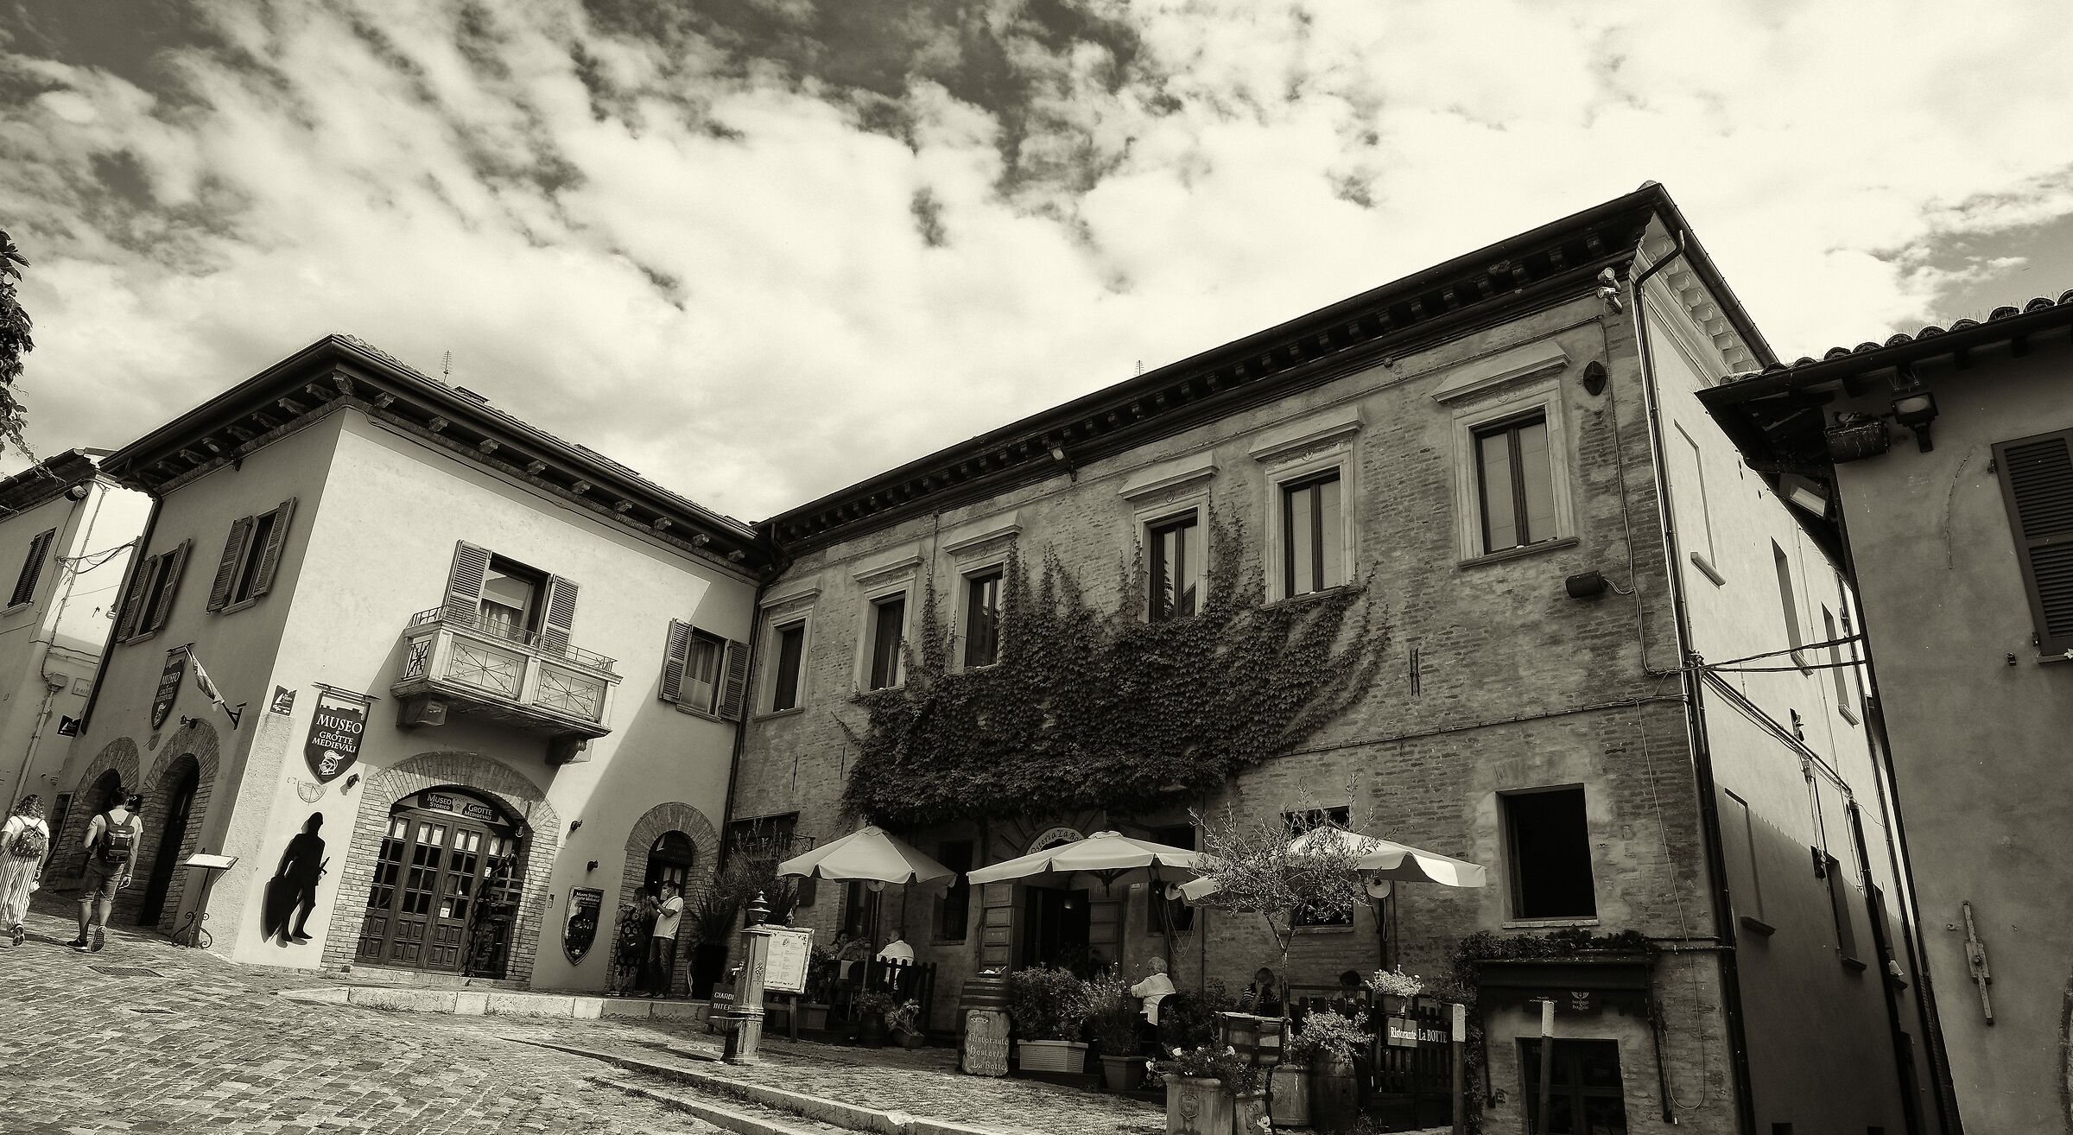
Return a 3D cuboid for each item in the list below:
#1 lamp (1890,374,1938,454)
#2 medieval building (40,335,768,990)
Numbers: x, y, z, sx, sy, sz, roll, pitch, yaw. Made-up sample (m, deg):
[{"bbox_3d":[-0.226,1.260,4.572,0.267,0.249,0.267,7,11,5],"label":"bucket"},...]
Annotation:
[{"bbox_3d":[6.720,-1.171,9.248,0.290,0.540,0.340,-15,-27,41],"label":"lamp"},{"bbox_3d":[-10.665,2.579,21.459,7.514,9.037,8.885,-12,-25,33],"label":"medieval building"}]

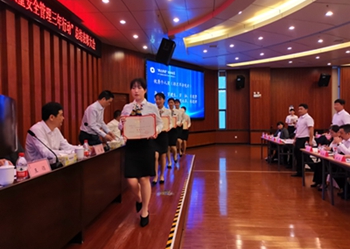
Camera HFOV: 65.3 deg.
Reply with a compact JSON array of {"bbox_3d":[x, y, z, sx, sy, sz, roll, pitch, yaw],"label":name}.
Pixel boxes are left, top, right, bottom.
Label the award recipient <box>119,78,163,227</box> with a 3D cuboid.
[{"bbox_3d":[-0.377,0.292,3.210,0.490,1.650,0.500,0,2,3],"label":"award recipient"}]

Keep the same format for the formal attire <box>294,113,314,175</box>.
[{"bbox_3d":[2.974,0.474,6.318,0.320,1.460,0.470,-1,2,-18],"label":"formal attire"}]

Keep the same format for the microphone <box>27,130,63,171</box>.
[{"bbox_3d":[-1.123,0.214,2.357,0.320,0.310,0.100,0,2,6],"label":"microphone"}]

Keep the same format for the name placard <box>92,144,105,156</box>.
[{"bbox_3d":[-0.897,0.288,3.170,0.080,0.100,0.220,0,2,6],"label":"name placard"}]

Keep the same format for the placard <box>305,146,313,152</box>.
[{"bbox_3d":[2.534,0.454,5.127,0.080,0.100,0.220,0,2,6],"label":"placard"}]

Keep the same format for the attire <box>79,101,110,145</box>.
[{"bbox_3d":[-1.237,0.385,4.213,0.540,1.420,0.480,0,2,7],"label":"attire"}]

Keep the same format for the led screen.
[{"bbox_3d":[0.175,-1.340,11.810,0.100,2.278,4.040,1,2,38],"label":"led screen"}]

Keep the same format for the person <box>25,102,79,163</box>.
[{"bbox_3d":[-1.346,0.456,2.895,0.680,1.360,0.560,0,2,16],"label":"person"}]

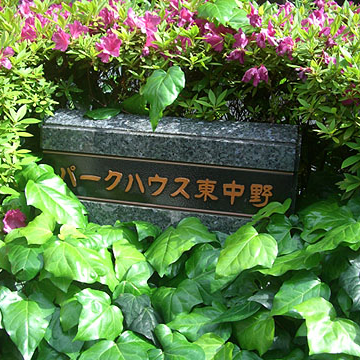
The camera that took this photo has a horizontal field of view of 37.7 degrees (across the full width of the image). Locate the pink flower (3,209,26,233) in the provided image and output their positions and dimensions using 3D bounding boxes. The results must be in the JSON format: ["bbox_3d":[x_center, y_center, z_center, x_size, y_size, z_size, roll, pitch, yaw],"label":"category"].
[{"bbox_3d":[-0.437,0.107,1.390,0.060,0.060,0.050,-12,14,-18],"label":"pink flower"}]

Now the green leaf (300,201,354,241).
[{"bbox_3d":[0.372,0.102,1.330,0.135,0.030,0.110,-5,49,3],"label":"green leaf"}]

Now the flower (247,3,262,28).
[{"bbox_3d":[0.197,-0.434,1.390,0.048,0.065,0.050,2,13,7],"label":"flower"}]

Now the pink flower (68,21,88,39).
[{"bbox_3d":[-0.281,-0.417,1.460,0.056,0.052,0.045,0,3,-6],"label":"pink flower"}]

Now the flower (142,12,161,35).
[{"bbox_3d":[-0.077,-0.425,1.430,0.052,0.060,0.050,-3,13,-2],"label":"flower"}]

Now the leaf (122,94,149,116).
[{"bbox_3d":[-0.115,-0.205,1.430,0.075,0.022,0.065,-36,62,-14],"label":"leaf"}]

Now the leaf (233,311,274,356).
[{"bbox_3d":[0.154,0.313,1.090,0.085,0.100,0.025,-11,-21,-1],"label":"leaf"}]

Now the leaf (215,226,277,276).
[{"bbox_3d":[0.146,0.167,1.143,0.110,0.030,0.161,42,64,17],"label":"leaf"}]

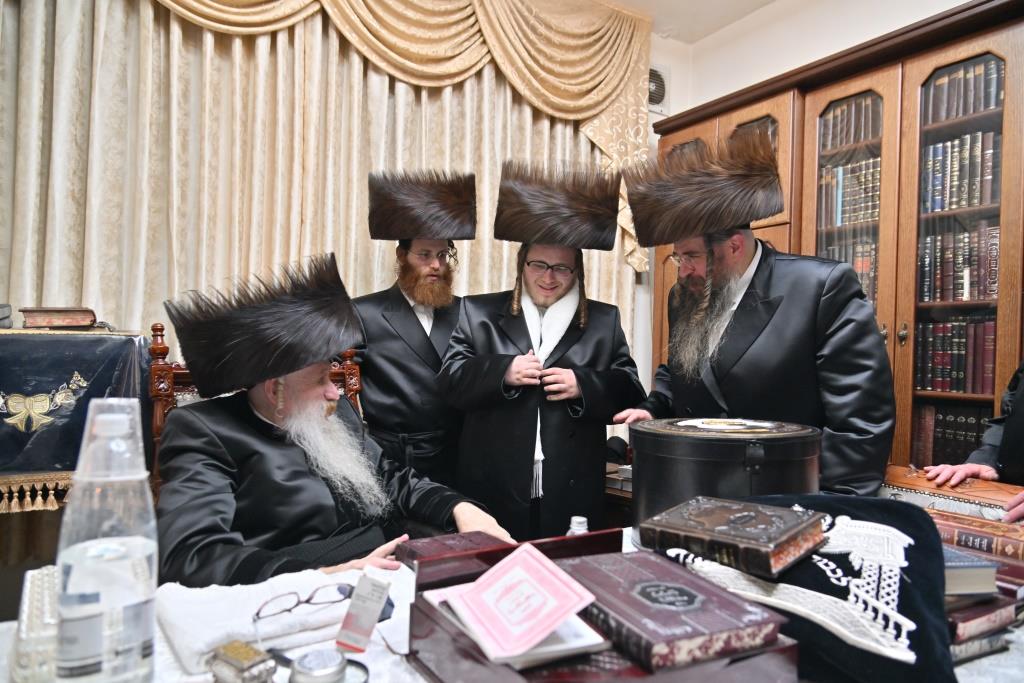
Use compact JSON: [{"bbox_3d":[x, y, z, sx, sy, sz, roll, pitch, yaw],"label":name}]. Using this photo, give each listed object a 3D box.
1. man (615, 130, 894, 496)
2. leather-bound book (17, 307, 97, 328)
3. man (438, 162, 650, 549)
[{"bbox_3d":[0.608,0.397,1.713,0.600,1.800,0.600,3,-2,-41],"label":"man"},{"bbox_3d":[-1.250,-0.065,1.880,0.170,0.052,0.240,3,-1,-32],"label":"leather-bound book"},{"bbox_3d":[0.079,0.381,2.043,0.600,1.810,0.420,2,-1,5],"label":"man"}]

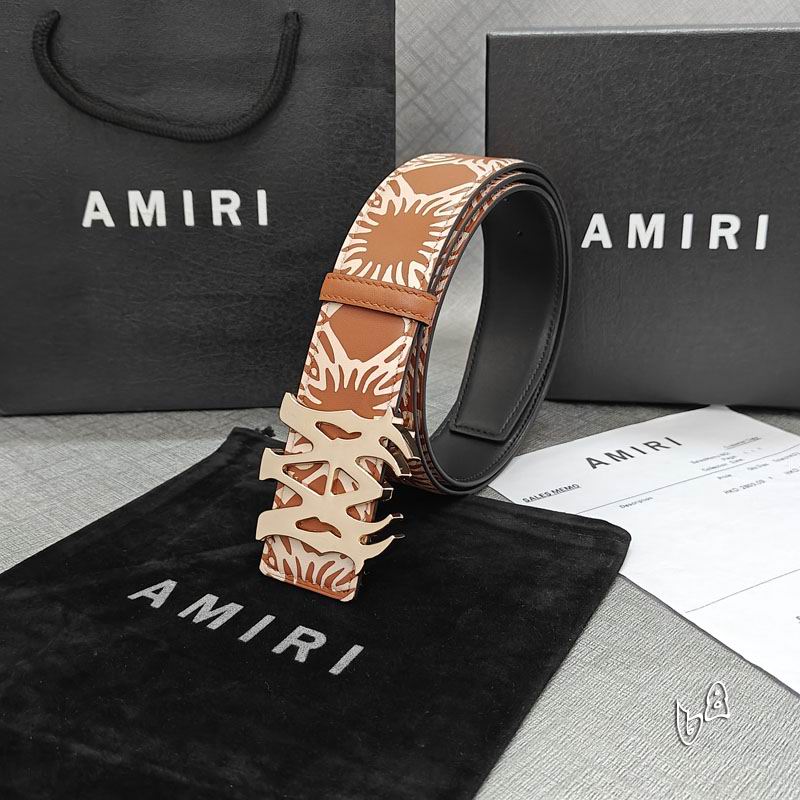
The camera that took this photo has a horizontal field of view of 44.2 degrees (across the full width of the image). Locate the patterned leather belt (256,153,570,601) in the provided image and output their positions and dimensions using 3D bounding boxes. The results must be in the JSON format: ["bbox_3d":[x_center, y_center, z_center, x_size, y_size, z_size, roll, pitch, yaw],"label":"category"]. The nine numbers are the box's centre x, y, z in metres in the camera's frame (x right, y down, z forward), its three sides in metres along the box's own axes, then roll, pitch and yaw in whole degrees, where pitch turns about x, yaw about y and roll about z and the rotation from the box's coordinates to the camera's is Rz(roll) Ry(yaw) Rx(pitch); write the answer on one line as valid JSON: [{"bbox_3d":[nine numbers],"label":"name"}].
[{"bbox_3d":[0.018,-0.024,0.380,0.056,0.128,0.182,11,24,29],"label":"patterned leather belt"}]

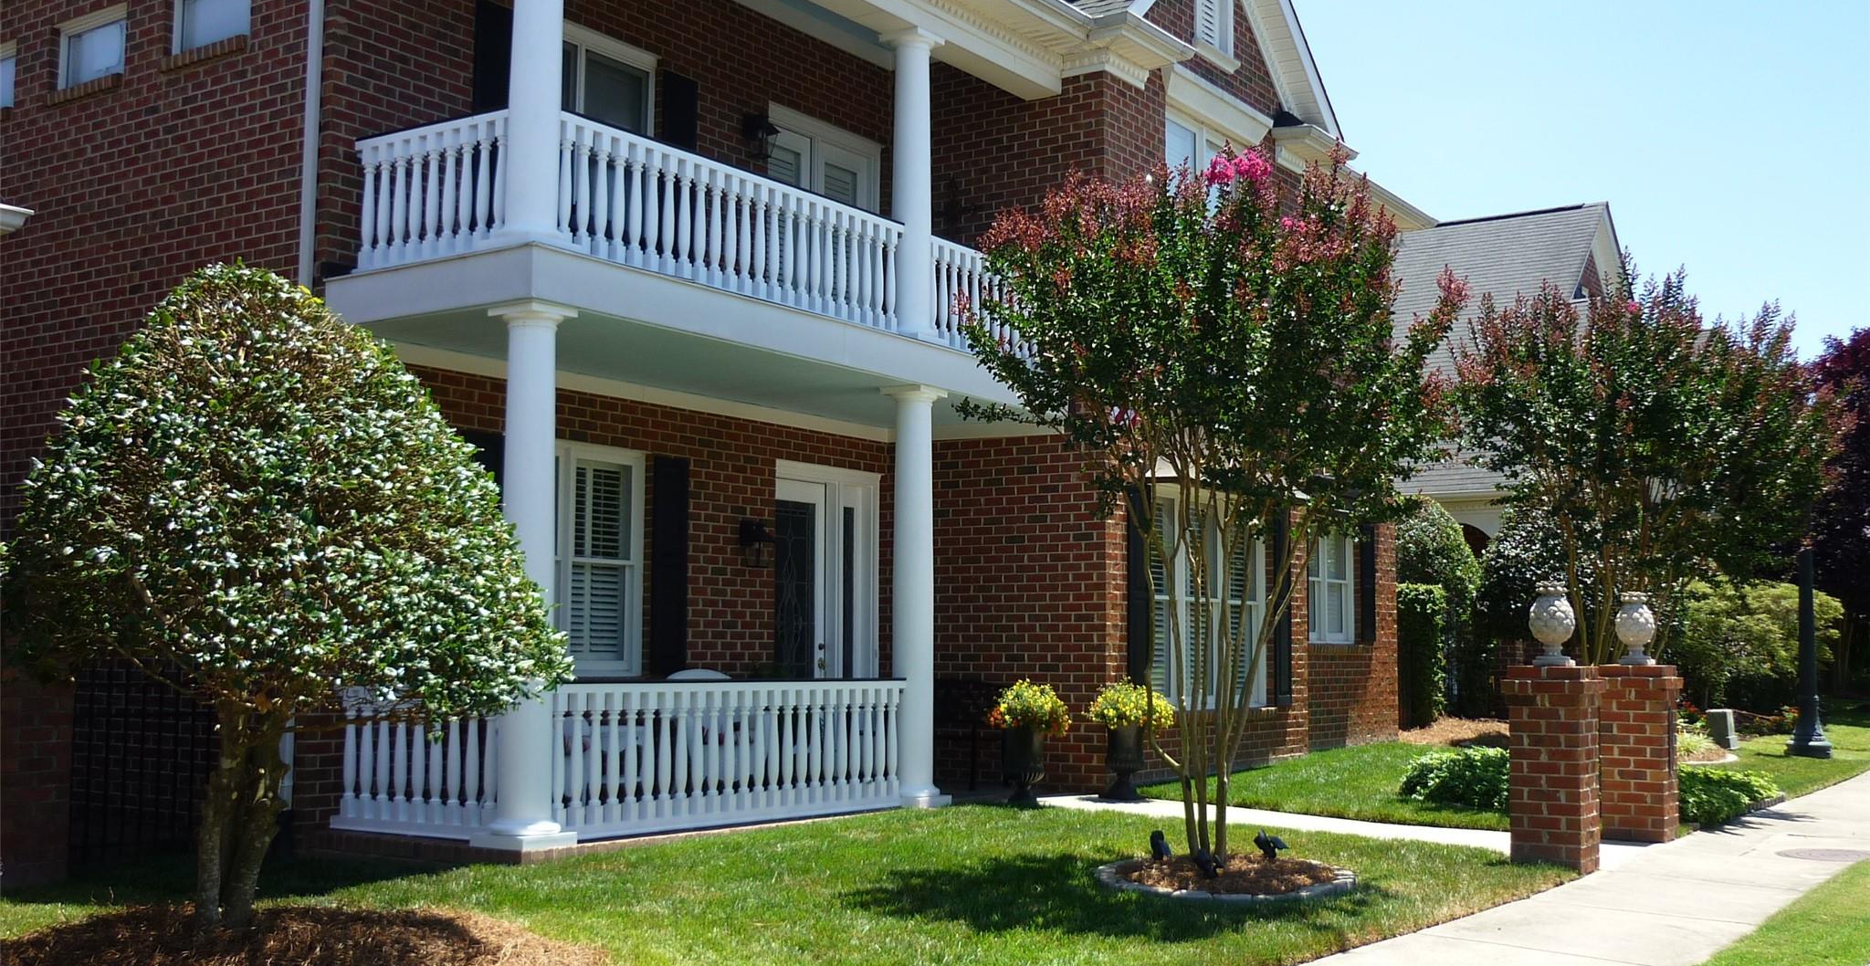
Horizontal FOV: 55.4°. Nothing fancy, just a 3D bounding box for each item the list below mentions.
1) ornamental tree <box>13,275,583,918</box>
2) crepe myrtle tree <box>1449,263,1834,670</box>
[{"bbox_3d":[-2.825,0.460,7.720,2.450,2.860,2.400,2,-6,-20],"label":"ornamental tree"},{"bbox_3d":[5.781,0.432,14.500,3.100,4.350,3.050,-2,-6,22],"label":"crepe myrtle tree"}]

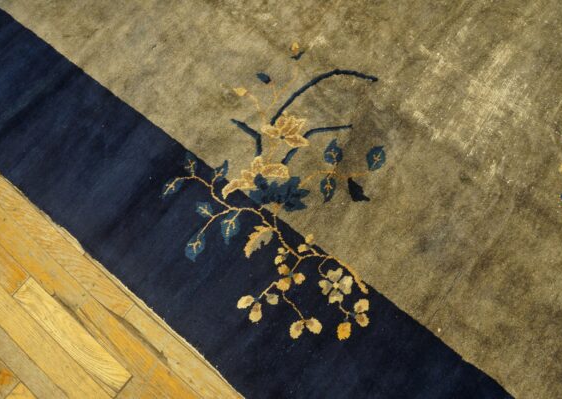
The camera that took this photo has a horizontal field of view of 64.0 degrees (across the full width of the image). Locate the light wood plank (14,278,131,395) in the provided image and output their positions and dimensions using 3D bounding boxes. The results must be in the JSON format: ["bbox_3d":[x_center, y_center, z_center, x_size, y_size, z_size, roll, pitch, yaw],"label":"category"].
[{"bbox_3d":[-0.482,0.313,1.043,0.352,0.015,0.055,37,80,14],"label":"light wood plank"}]

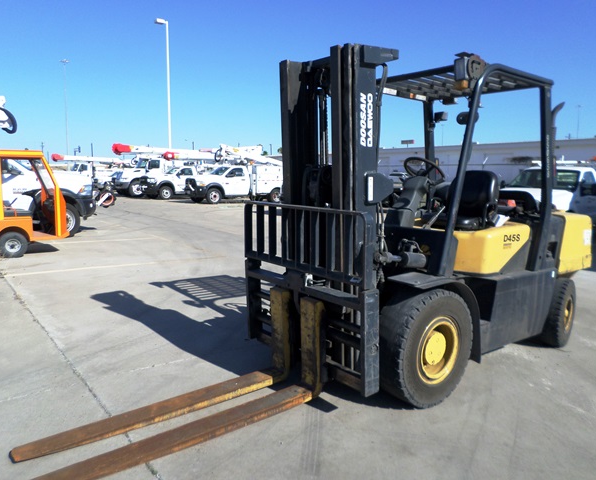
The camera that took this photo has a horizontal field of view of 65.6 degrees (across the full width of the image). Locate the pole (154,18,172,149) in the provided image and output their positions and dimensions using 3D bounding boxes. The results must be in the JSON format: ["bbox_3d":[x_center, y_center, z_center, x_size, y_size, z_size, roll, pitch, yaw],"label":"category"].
[{"bbox_3d":[-9.981,-9.683,34.224,1.050,12.560,0.350,-2,8,-17],"label":"pole"}]

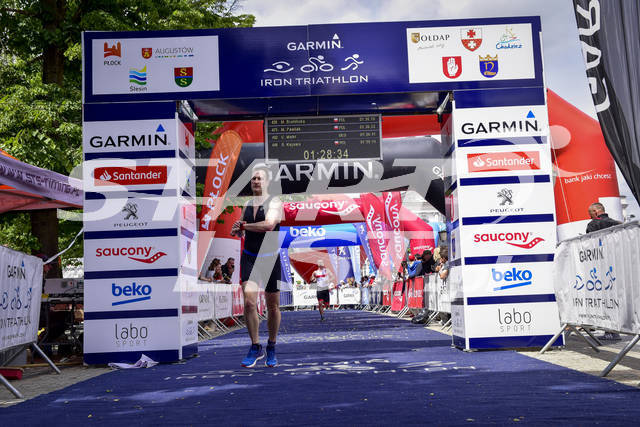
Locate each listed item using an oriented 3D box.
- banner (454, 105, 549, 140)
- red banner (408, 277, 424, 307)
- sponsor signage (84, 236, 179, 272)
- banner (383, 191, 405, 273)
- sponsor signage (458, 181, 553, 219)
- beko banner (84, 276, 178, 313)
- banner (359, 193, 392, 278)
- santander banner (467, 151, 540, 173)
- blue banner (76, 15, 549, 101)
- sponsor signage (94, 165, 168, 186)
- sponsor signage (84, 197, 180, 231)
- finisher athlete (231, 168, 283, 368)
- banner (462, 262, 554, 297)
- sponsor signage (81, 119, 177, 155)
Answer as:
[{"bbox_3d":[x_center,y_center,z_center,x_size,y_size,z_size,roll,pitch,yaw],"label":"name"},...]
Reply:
[{"bbox_3d":[1.922,-0.958,7.550,0.980,0.355,0.040,-2,-7,0],"label":"banner"},{"bbox_3d":[2.510,2.068,18.500,0.050,0.800,2.550,-2,-7,0],"label":"red banner"},{"bbox_3d":[-1.979,0.427,7.451,0.970,0.345,0.040,-2,-7,-1],"label":"sponsor signage"},{"bbox_3d":[2.480,0.607,24.000,0.680,2.750,0.060,-2,-7,-1],"label":"banner"},{"bbox_3d":[1.986,-0.140,7.552,0.970,0.345,0.040,-2,-7,-1],"label":"sponsor signage"},{"bbox_3d":[-1.937,0.841,7.353,0.980,0.351,0.040,-2,-7,0],"label":"beko banner"},{"bbox_3d":[1.952,0.760,24.568,0.650,3.100,0.080,-14,-6,-1],"label":"banner"},{"bbox_3d":[1.971,-0.547,7.601,0.772,0.198,0.030,-2,-7,-1],"label":"santander banner"},{"bbox_3d":[-0.070,-1.644,7.653,4.912,0.790,0.100,-2,-7,0],"label":"blue banner"},{"bbox_3d":[-2.004,-0.395,7.550,0.769,0.194,0.030,-2,-7,-1],"label":"sponsor signage"},{"bbox_3d":[-1.968,0.006,7.449,0.980,0.342,0.040,-2,-7,0],"label":"sponsor signage"},{"bbox_3d":[-0.580,0.494,6.568,0.500,1.800,0.450,-3,-7,11],"label":"finisher athlete"},{"bbox_3d":[1.982,0.690,7.361,0.980,0.343,0.040,-2,-7,0],"label":"banner"},{"bbox_3d":[-2.026,-0.823,7.602,0.970,0.345,0.040,-2,-7,-1],"label":"sponsor signage"}]

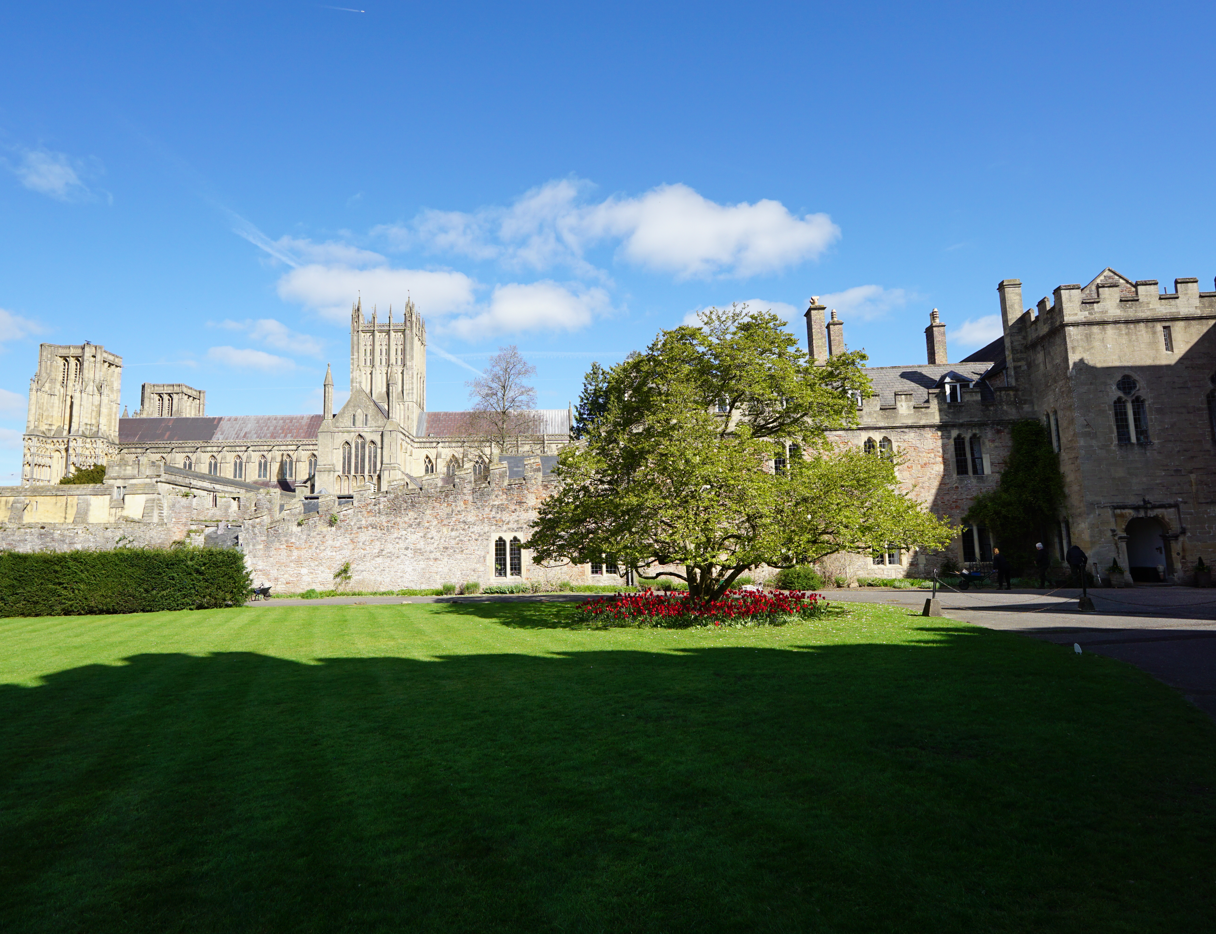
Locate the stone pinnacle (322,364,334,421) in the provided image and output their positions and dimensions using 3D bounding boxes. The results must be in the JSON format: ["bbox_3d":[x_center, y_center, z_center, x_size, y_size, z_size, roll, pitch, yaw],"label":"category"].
[{"bbox_3d":[-51.515,-13.688,129.146,1.800,10.700,1.800,-1,-7,-4],"label":"stone pinnacle"}]

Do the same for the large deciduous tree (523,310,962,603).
[{"bbox_3d":[3.447,-0.194,18.237,10.800,7.980,10.200,-2,-7,0],"label":"large deciduous tree"}]

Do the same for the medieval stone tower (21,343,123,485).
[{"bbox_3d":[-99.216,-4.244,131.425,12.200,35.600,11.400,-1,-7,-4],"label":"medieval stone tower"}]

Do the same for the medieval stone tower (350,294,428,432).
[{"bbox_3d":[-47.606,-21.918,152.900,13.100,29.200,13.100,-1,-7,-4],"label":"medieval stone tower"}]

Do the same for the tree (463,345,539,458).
[{"bbox_3d":[-11.883,-1.214,79.755,9.000,25.420,9.000,-2,-7,0],"label":"tree"}]

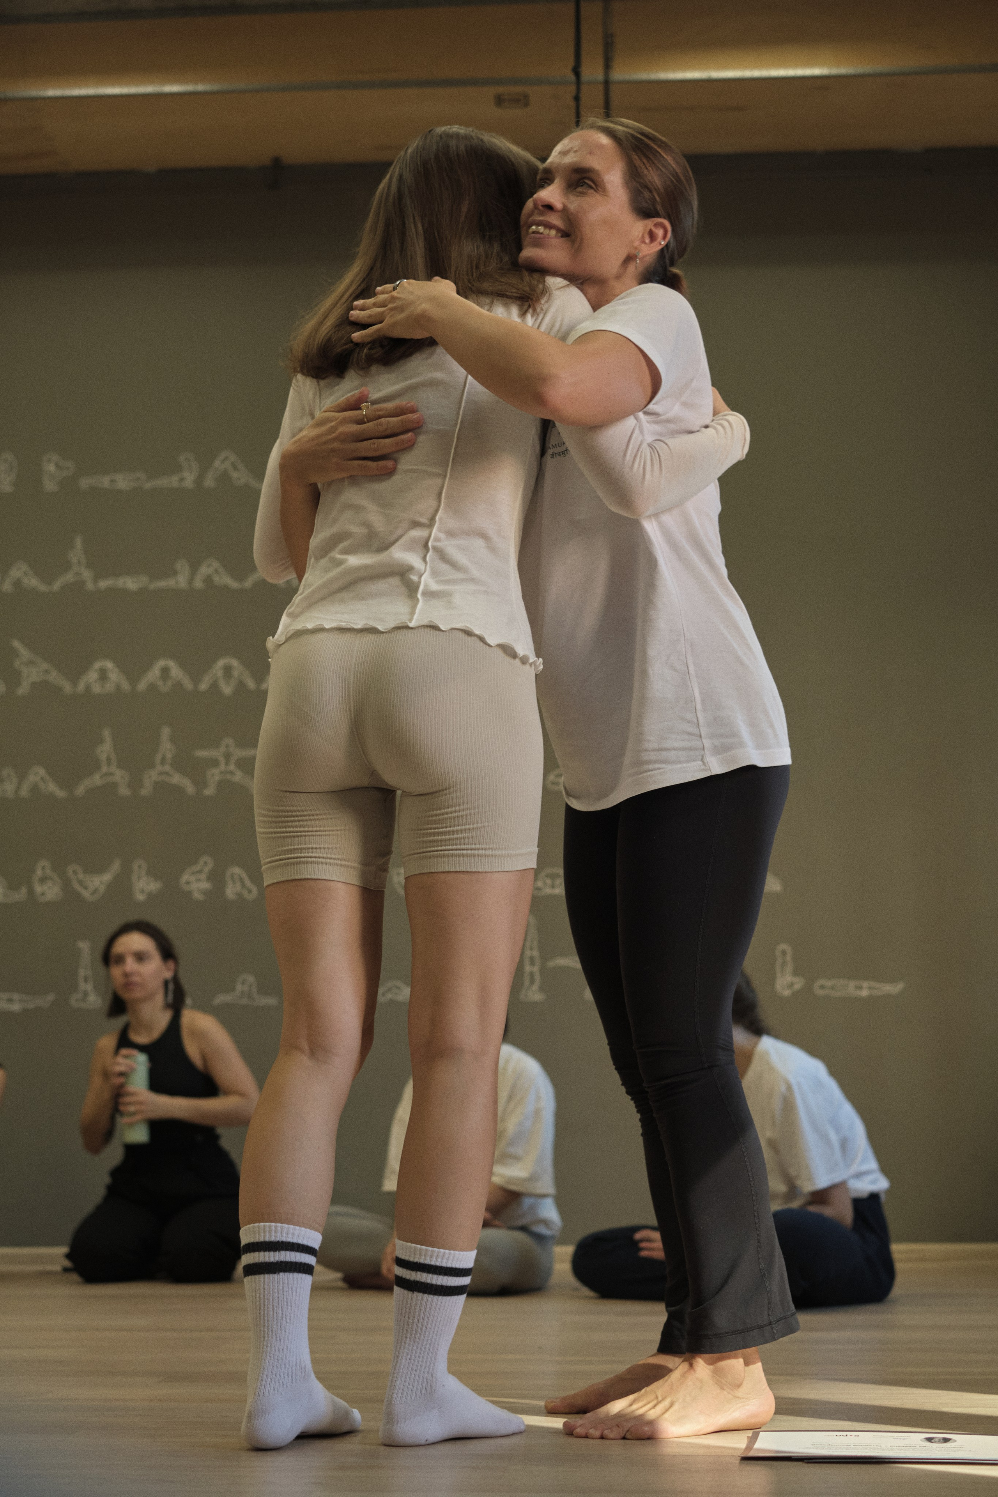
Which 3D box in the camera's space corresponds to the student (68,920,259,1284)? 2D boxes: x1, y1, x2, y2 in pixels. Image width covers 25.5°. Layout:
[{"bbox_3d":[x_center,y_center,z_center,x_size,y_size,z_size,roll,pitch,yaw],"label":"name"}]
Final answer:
[{"bbox_3d":[-0.894,0.930,5.900,0.520,0.950,0.630,-2,-11,11],"label":"student"}]

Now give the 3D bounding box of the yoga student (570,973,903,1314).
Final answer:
[{"bbox_3d":[0.521,0.840,4.847,0.630,0.730,0.630,6,-12,-31],"label":"yoga student"}]

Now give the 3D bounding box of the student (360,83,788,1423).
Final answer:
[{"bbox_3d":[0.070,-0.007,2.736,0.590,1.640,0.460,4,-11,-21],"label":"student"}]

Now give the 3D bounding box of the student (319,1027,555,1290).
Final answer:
[{"bbox_3d":[-0.114,0.906,5.324,0.620,0.780,0.570,-7,-12,33],"label":"student"}]

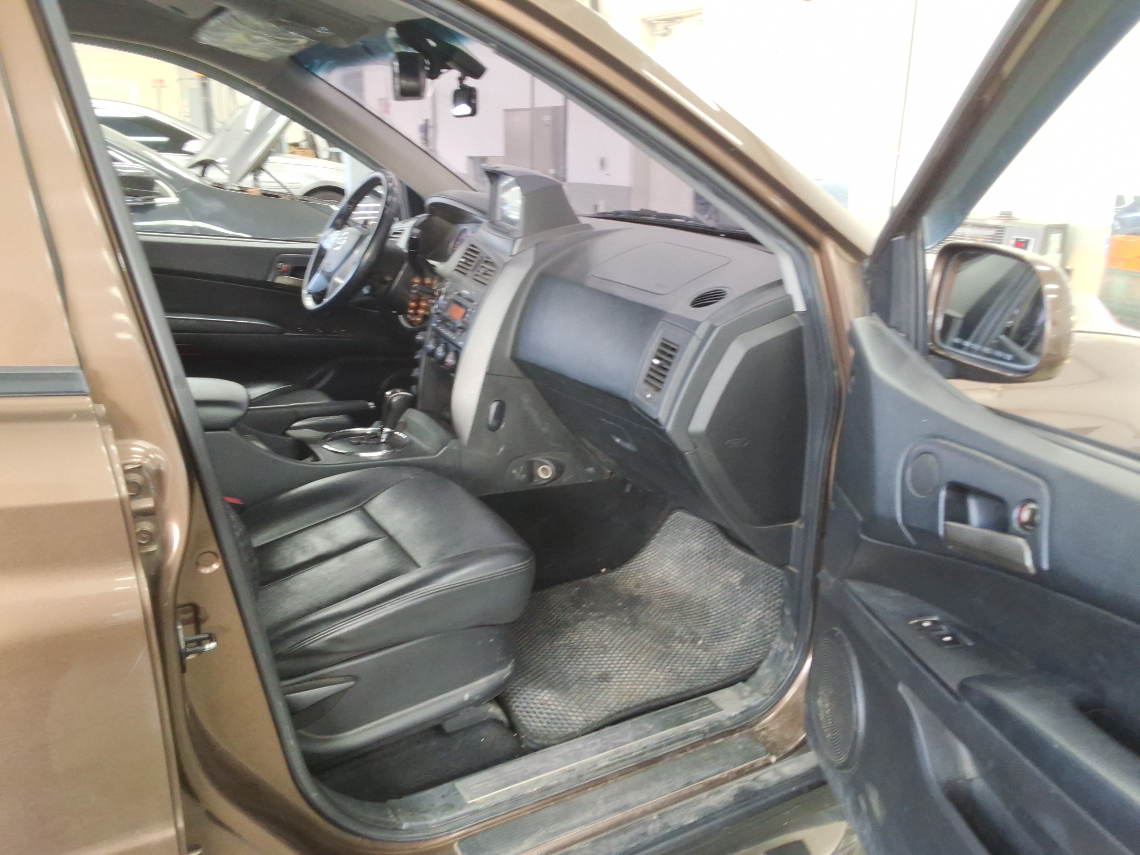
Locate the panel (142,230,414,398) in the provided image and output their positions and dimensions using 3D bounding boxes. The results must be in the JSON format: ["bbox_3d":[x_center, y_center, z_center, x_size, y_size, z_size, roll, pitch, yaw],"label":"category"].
[{"bbox_3d":[-0.755,-0.208,2.574,1.020,0.680,0.140,-10,20,-28],"label":"panel"}]

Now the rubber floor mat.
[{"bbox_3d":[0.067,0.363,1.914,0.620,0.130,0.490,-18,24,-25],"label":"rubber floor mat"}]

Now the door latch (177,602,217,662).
[{"bbox_3d":[-0.453,0.250,1.120,0.048,0.072,0.040,-10,20,-28],"label":"door latch"}]

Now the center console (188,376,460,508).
[{"bbox_3d":[-0.617,0.044,1.895,0.760,0.370,0.240,-10,20,-28],"label":"center console"}]

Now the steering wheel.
[{"bbox_3d":[-0.531,-0.436,2.231,0.110,0.385,0.385,26,1,-33],"label":"steering wheel"}]

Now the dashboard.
[{"bbox_3d":[-0.057,-0.244,2.141,0.550,0.690,1.450,-10,20,-28],"label":"dashboard"}]

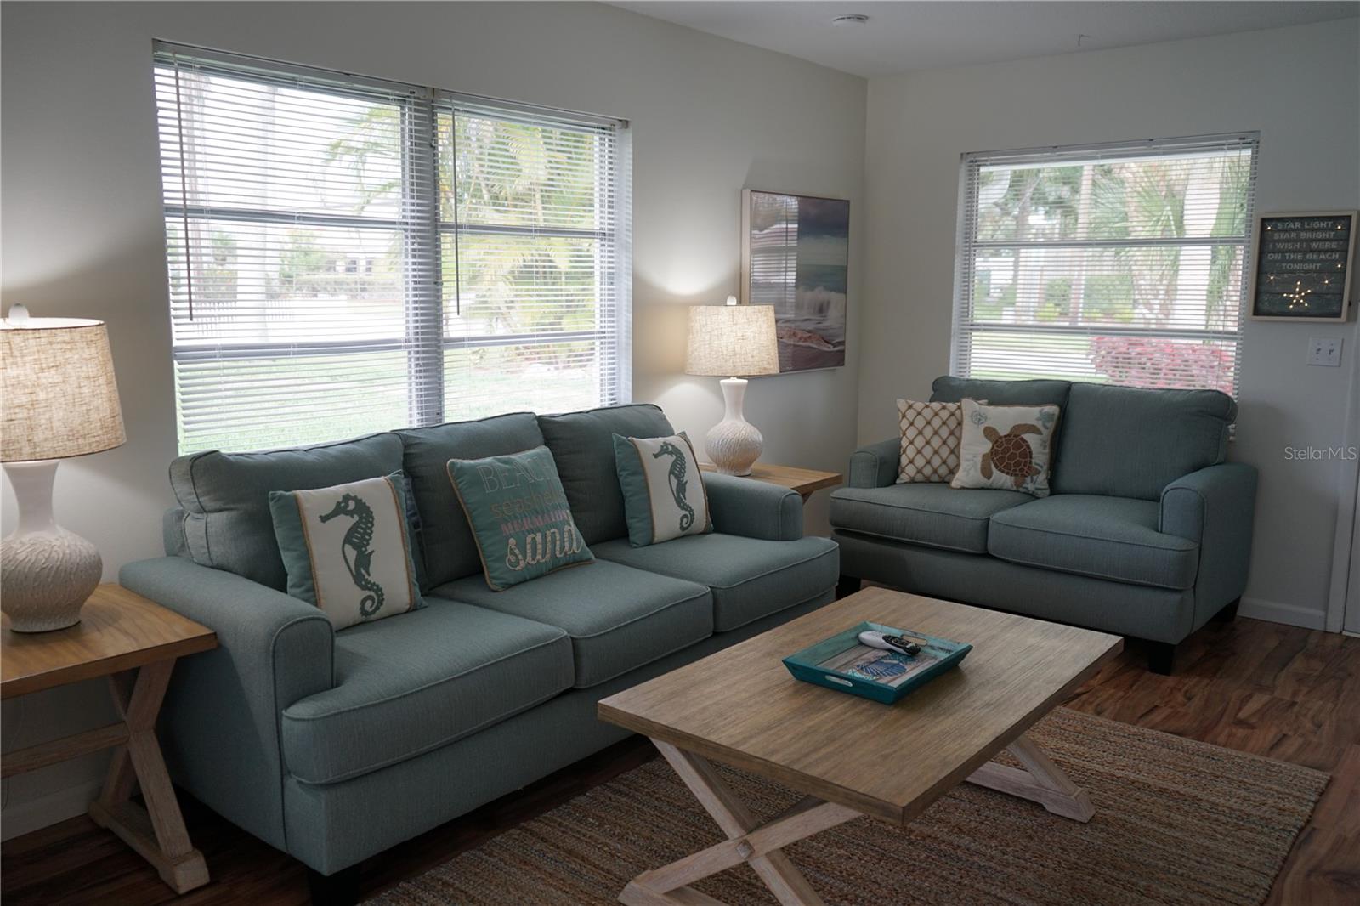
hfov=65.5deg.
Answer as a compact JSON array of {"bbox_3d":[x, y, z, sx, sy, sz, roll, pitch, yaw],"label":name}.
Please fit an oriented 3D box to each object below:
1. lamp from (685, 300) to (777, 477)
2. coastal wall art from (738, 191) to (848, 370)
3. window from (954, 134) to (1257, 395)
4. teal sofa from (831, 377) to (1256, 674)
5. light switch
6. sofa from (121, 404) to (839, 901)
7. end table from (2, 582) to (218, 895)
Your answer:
[{"bbox_3d":[0.218,-0.286,4.491,0.400,0.750,0.400,0,9,0],"label":"lamp"},{"bbox_3d":[0.570,-0.817,5.143,0.050,0.845,0.850,8,12,40],"label":"coastal wall art"},{"bbox_3d":[1.910,-0.769,4.920,1.320,1.280,0.100,8,12,40],"label":"window"},{"bbox_3d":[1.560,0.203,4.612,1.520,0.990,0.930,8,12,38],"label":"teal sofa"},{"bbox_3d":[2.618,-0.409,4.292,0.116,0.115,0.016,8,12,40],"label":"light switch"},{"bbox_3d":[-0.466,0.416,3.325,0.940,0.970,2.070,9,13,41],"label":"sofa"},{"bbox_3d":[-1.507,0.731,2.485,0.600,0.614,0.610,8,12,40],"label":"end table"}]

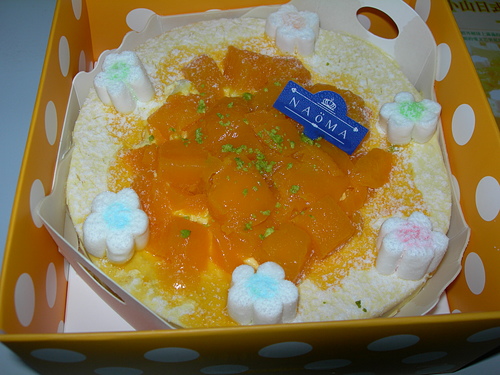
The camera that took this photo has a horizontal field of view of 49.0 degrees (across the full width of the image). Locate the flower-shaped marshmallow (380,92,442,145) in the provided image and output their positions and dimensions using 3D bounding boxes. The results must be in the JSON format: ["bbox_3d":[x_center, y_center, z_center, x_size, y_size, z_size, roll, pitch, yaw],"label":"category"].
[{"bbox_3d":[0.083,-0.035,0.285,0.029,0.013,0.029,-9,44,0],"label":"flower-shaped marshmallow"}]

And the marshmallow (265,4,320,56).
[{"bbox_3d":[0.024,-0.091,0.318,0.029,0.013,0.029,8,56,0],"label":"marshmallow"}]

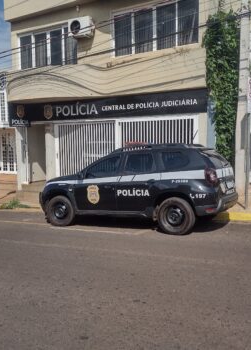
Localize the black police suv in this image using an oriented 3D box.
[{"bbox_3d":[0.122,0.194,8.039,4.370,1.740,1.850,-1,4,28],"label":"black police suv"}]

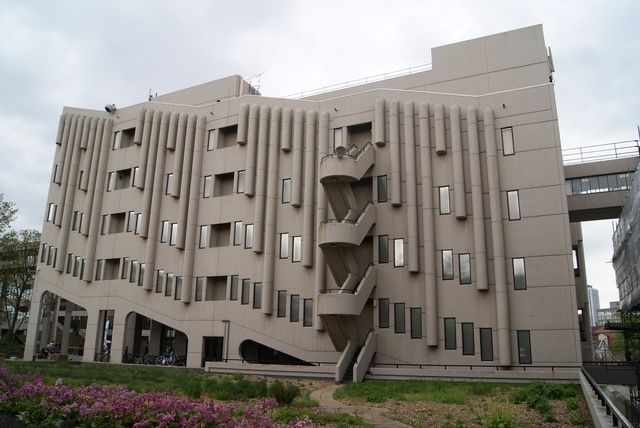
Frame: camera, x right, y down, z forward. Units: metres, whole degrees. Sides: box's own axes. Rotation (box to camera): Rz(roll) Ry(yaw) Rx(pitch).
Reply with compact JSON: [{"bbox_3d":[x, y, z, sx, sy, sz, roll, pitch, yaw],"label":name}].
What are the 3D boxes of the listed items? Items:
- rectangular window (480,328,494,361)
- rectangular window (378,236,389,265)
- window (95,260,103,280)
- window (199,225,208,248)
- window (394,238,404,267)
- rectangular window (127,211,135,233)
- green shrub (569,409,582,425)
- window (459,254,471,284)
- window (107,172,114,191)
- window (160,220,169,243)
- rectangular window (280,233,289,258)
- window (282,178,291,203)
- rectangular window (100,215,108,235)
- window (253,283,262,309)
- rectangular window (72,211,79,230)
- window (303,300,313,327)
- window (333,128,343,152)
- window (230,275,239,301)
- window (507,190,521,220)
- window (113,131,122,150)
[{"bbox_3d":[8.502,6.659,24.454,0.570,1.630,0.150,-5,-15,25],"label":"rectangular window"},{"bbox_3d":[3.725,2.070,27.967,0.570,1.630,0.150,-5,-15,25],"label":"rectangular window"},{"bbox_3d":[-17.628,4.521,38.372,0.605,1.650,0.120,-6,-16,25],"label":"window"},{"bbox_3d":[-8.329,1.673,34.495,0.605,1.650,0.120,-6,-16,25],"label":"window"},{"bbox_3d":[4.667,2.290,28.439,0.600,1.688,0.150,-6,-16,25],"label":"window"},{"bbox_3d":[-14.922,0.609,37.930,0.590,1.660,0.130,-6,-16,26],"label":"rectangular window"},{"bbox_3d":[5.425,4.300,10.200,0.310,0.340,0.310,-5,-15,25],"label":"green shrub"},{"bbox_3d":[8.020,3.049,26.577,0.600,1.688,0.150,-6,-16,25],"label":"window"},{"bbox_3d":[-17.534,-2.650,40.283,0.605,1.650,0.120,-6,-16,25],"label":"window"},{"bbox_3d":[-11.683,1.374,36.255,0.605,1.650,0.120,-6,-16,25],"label":"window"},{"bbox_3d":[-2.272,2.084,30.880,0.570,1.630,0.150,-5,-15,25],"label":"rectangular window"},{"bbox_3d":[-2.313,-1.597,33.986,0.610,1.719,0.150,-5,-14,26],"label":"window"},{"bbox_3d":[-18.570,0.986,41.607,0.610,1.719,0.150,-5,-14,26],"label":"rectangular window"},{"bbox_3d":[-4.159,5.435,31.979,0.600,1.688,0.150,-6,-16,25],"label":"window"},{"bbox_3d":[-20.351,0.614,40.054,0.570,1.630,0.150,-5,-15,25],"label":"rectangular window"},{"bbox_3d":[-0.713,5.982,29.204,0.590,1.660,0.130,-6,-16,26],"label":"window"},{"bbox_3d":[1.217,-4.932,32.060,0.600,1.688,0.150,-6,-16,25],"label":"window"},{"bbox_3d":[-5.677,4.918,32.032,0.590,1.660,0.130,-6,-16,26],"label":"window"},{"bbox_3d":[10.225,-0.450,25.348,0.590,1.660,0.130,-6,-16,26],"label":"window"},{"bbox_3d":[-17.386,-6.238,41.044,0.590,1.660,0.130,-6,-16,26],"label":"window"}]

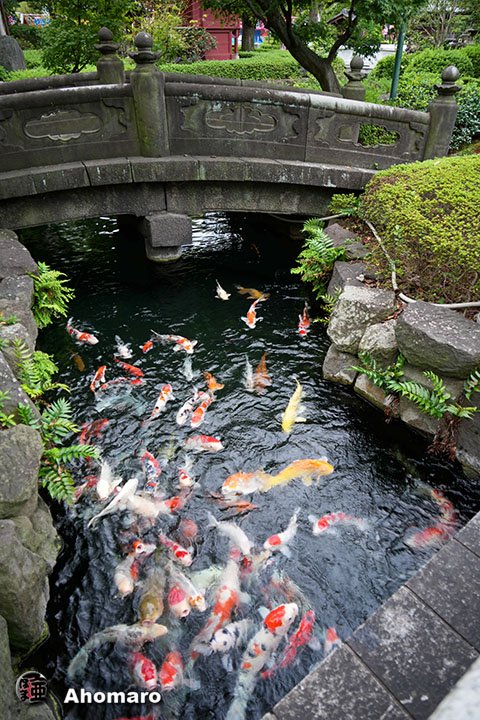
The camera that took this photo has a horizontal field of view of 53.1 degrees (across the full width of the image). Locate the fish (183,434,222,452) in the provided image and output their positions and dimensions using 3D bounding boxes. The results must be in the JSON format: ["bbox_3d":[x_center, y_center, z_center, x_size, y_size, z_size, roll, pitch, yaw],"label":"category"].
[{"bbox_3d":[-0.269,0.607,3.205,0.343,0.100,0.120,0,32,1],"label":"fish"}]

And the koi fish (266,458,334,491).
[{"bbox_3d":[0.372,0.765,3.006,0.465,0.120,0.150,-10,33,-14],"label":"koi fish"}]

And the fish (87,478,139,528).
[{"bbox_3d":[-0.695,0.808,2.647,0.140,0.100,0.360,19,38,26],"label":"fish"}]

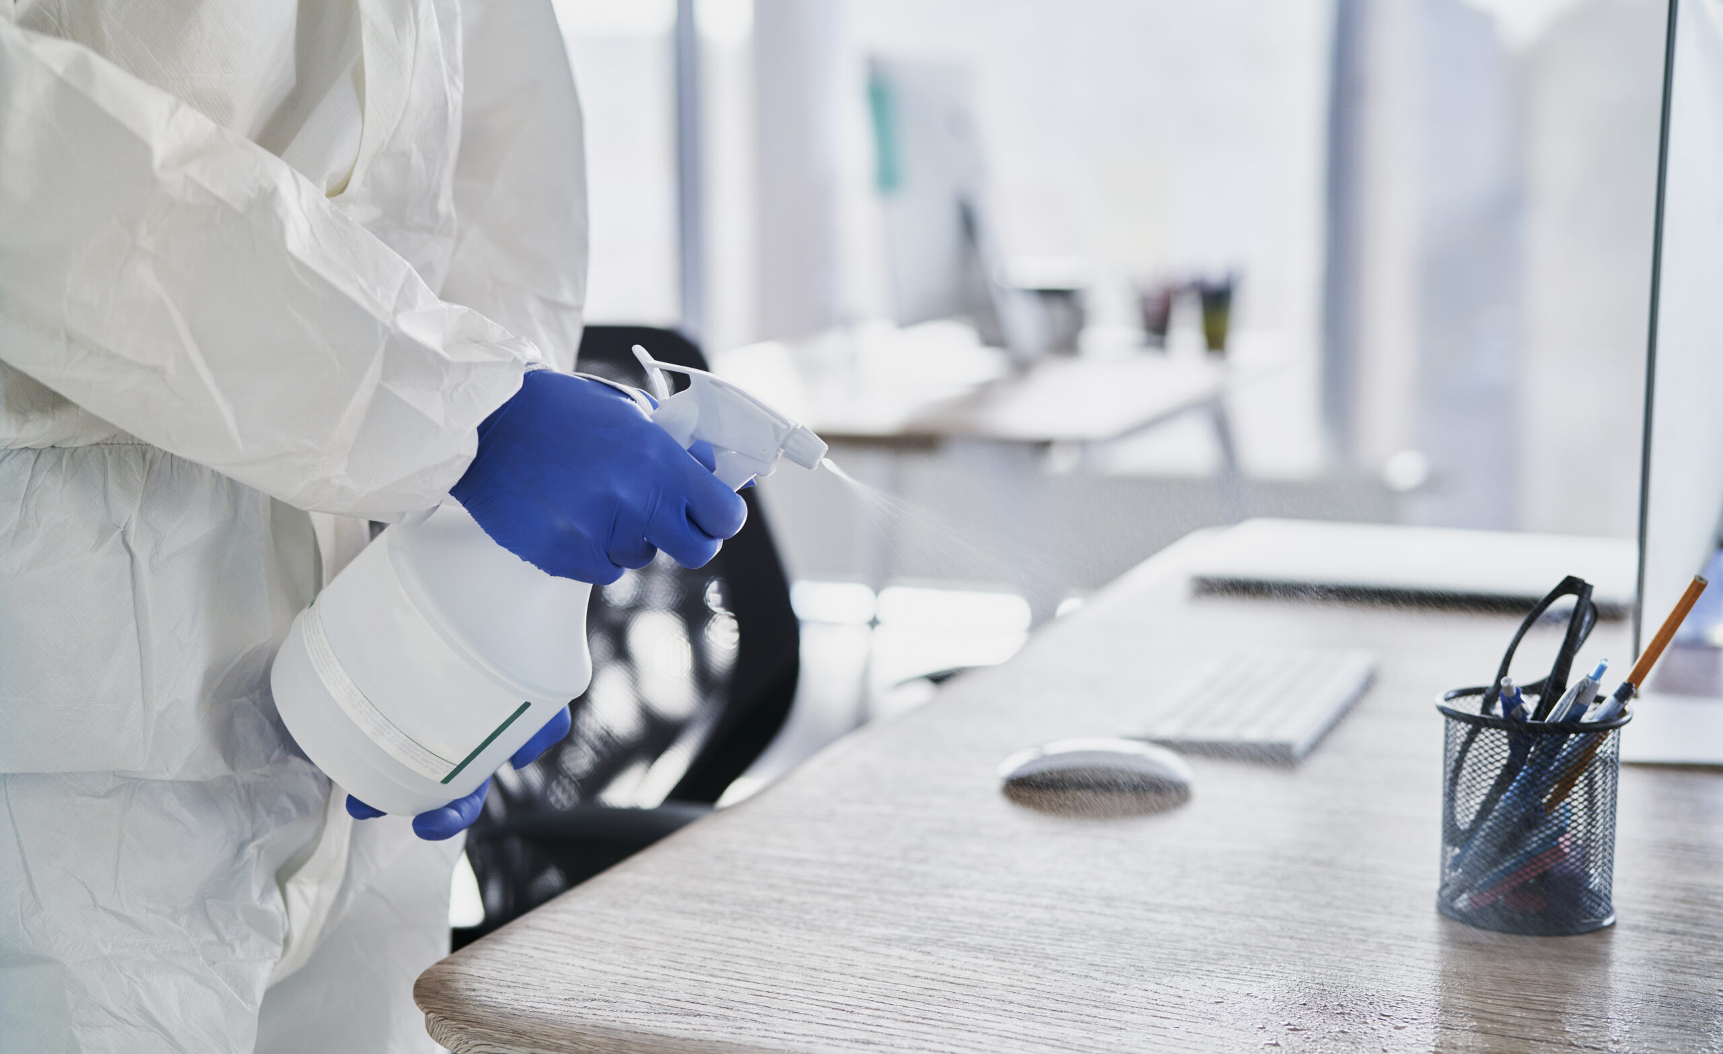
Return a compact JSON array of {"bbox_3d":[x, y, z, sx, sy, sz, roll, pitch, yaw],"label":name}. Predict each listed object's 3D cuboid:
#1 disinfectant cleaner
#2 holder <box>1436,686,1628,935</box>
[{"bbox_3d":[-0.137,0.014,1.028,0.115,0.245,0.108,40,16,-20],"label":"disinfectant cleaner"},{"bbox_3d":[0.321,0.135,1.150,0.092,0.102,0.092,0,8,0],"label":"holder"}]

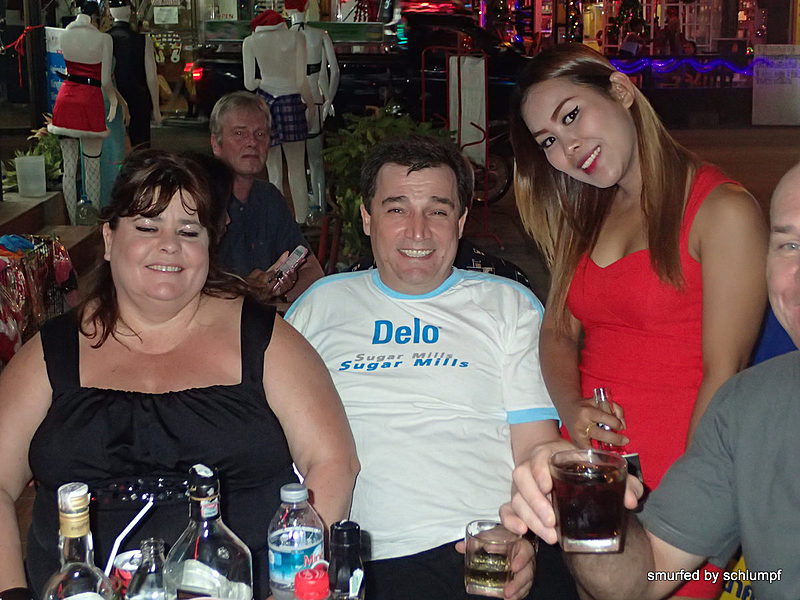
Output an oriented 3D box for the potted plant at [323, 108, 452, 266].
[{"bbox_3d":[-0.053,-0.478,6.600,0.700,0.970,0.680,0,11,0],"label":"potted plant"}]

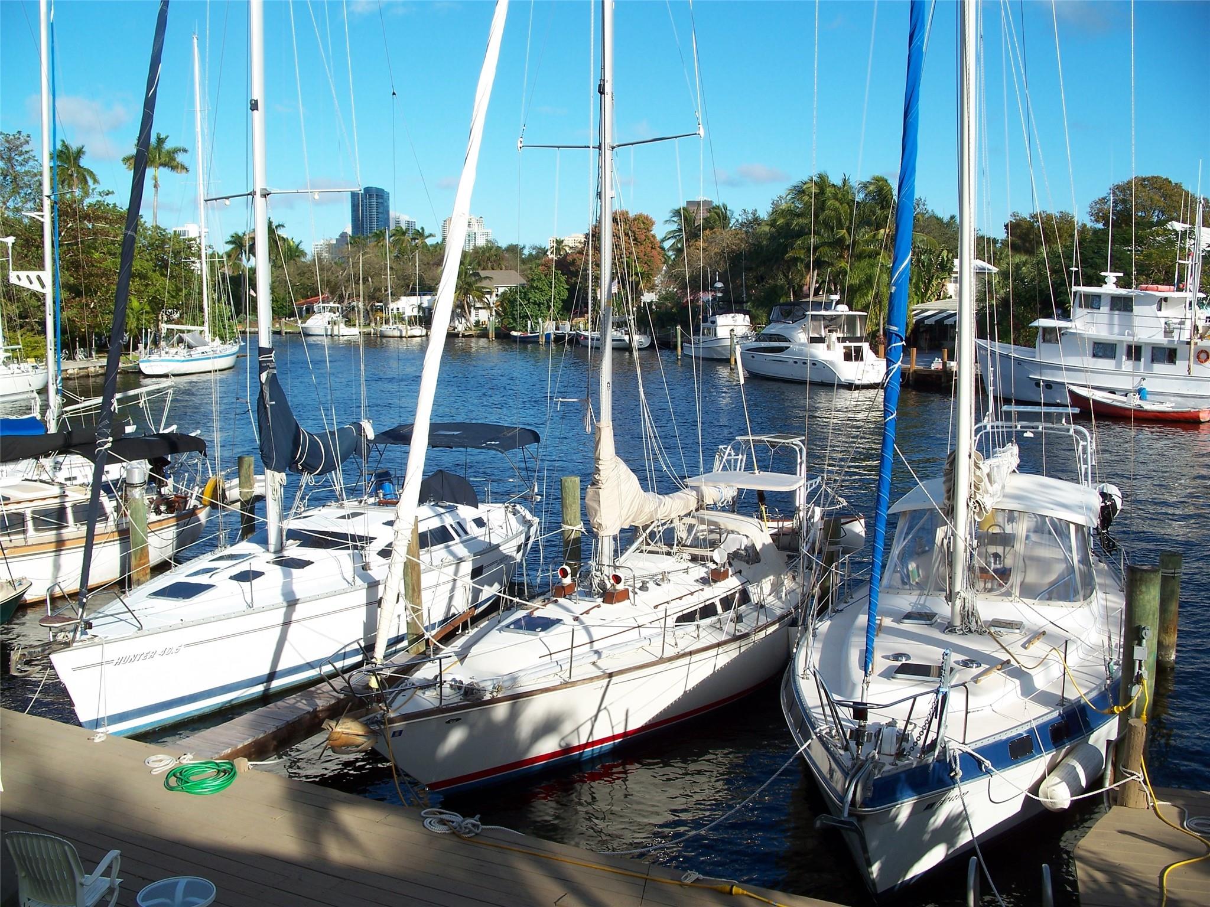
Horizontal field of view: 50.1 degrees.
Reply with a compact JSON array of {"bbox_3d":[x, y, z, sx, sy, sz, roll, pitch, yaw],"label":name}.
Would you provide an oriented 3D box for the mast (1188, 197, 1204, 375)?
[{"bbox_3d":[26.744,-7.639,58.504,0.160,8.220,0.160,-3,8,-25],"label":"mast"}]

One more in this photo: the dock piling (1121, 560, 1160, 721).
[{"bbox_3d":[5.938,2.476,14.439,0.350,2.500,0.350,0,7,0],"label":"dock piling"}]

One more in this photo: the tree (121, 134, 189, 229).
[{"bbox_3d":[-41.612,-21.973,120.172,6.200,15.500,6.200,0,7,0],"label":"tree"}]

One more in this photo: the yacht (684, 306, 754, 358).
[{"bbox_3d":[10.251,-10.770,113.547,3.800,4.700,11.500,-2,8,-18],"label":"yacht"}]

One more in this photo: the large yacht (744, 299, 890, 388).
[{"bbox_3d":[12.866,-7.298,82.749,4.100,5.383,12.600,-5,9,-33],"label":"large yacht"}]

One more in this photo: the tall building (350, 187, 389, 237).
[{"bbox_3d":[-287.609,-262.139,1587.636,46.000,128.500,40.000,-1,7,-10],"label":"tall building"}]

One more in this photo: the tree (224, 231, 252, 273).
[{"bbox_3d":[-52.660,-25.750,188.256,5.800,13.100,5.800,0,7,0],"label":"tree"}]

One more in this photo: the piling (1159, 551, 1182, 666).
[{"bbox_3d":[9.181,2.509,21.098,0.340,1.796,0.340,0,7,0],"label":"piling"}]

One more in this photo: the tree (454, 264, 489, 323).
[{"bbox_3d":[-15.821,-18.460,150.879,4.700,7.224,4.700,0,7,0],"label":"tree"}]

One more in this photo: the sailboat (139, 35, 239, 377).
[{"bbox_3d":[-28.168,-17.083,89.042,3.900,23.171,13.000,1,7,8],"label":"sailboat"}]

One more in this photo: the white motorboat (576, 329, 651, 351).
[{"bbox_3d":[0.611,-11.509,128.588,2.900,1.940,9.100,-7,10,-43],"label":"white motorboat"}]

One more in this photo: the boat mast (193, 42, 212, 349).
[{"bbox_3d":[-27.869,-18.209,89.420,0.250,20.870,0.300,0,7,3],"label":"boat mast"}]

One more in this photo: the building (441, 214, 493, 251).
[{"bbox_3d":[-187.760,-271.237,1754.819,66.000,104.400,40.000,-1,7,-6],"label":"building"}]

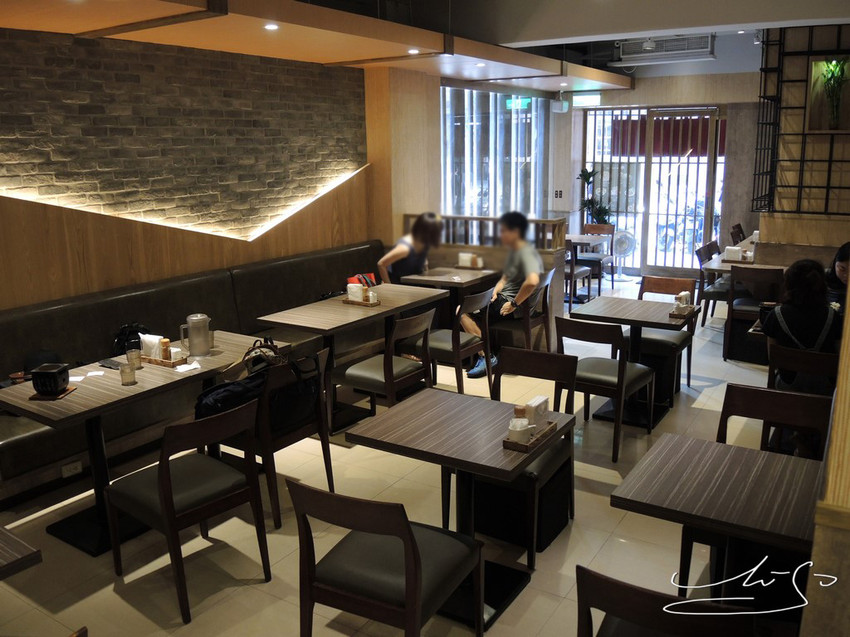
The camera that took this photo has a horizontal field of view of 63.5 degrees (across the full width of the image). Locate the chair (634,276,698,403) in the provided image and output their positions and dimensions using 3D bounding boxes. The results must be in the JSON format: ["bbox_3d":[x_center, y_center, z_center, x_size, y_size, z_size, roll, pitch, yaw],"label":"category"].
[{"bbox_3d":[1.766,0.151,5.250,0.465,0.835,0.562,7,15,33],"label":"chair"}]

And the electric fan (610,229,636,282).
[{"bbox_3d":[2.754,-0.881,9.617,0.400,0.700,0.380,-3,13,-4],"label":"electric fan"}]

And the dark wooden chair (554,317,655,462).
[{"bbox_3d":[1.135,0.375,4.327,0.465,0.835,0.562,8,16,35],"label":"dark wooden chair"}]

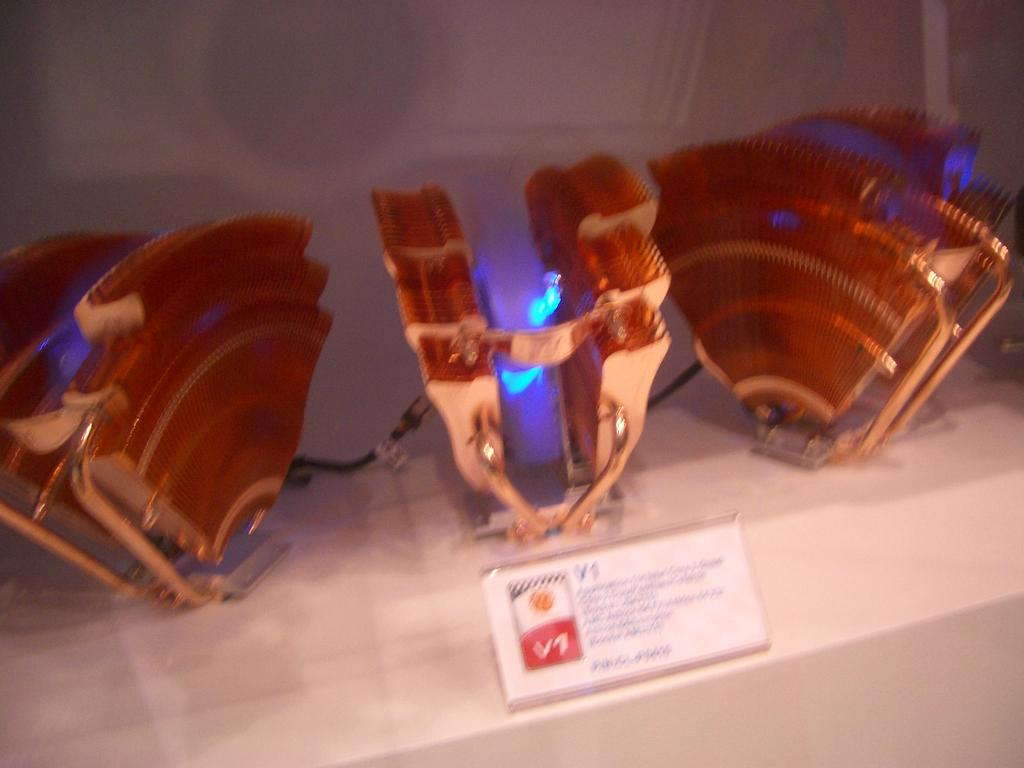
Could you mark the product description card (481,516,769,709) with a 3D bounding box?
[{"bbox_3d":[0.039,0.075,0.351,0.089,0.047,0.006,-10,-20,-7],"label":"product description card"}]

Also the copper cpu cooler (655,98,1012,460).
[{"bbox_3d":[0.129,-0.036,0.439,0.092,0.143,0.143,-26,29,-38],"label":"copper cpu cooler"}]

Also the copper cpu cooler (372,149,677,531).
[{"bbox_3d":[0.003,-0.010,0.408,0.092,0.143,0.143,-11,19,-7],"label":"copper cpu cooler"}]

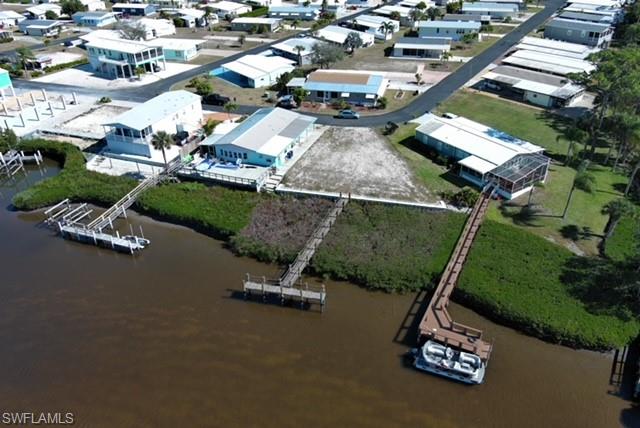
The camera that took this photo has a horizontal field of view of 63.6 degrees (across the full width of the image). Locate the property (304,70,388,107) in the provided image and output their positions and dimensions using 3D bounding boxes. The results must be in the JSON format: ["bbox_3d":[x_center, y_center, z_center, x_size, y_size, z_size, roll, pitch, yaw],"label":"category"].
[{"bbox_3d":[5.636,-28.231,115.378,16.600,3.600,13.200,5,32,7],"label":"property"}]

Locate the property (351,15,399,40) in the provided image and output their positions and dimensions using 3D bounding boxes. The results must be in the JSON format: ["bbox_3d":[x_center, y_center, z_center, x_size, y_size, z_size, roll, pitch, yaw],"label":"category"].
[{"bbox_3d":[16.920,-57.430,159.000,8.590,3.510,15.620,-30,42,-35],"label":"property"}]

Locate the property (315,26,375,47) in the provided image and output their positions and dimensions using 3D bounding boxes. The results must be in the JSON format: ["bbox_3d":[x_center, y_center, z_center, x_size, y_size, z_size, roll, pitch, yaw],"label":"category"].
[{"bbox_3d":[7.211,-52.939,155.108,12.300,3.400,18.500,-25,40,-34],"label":"property"}]

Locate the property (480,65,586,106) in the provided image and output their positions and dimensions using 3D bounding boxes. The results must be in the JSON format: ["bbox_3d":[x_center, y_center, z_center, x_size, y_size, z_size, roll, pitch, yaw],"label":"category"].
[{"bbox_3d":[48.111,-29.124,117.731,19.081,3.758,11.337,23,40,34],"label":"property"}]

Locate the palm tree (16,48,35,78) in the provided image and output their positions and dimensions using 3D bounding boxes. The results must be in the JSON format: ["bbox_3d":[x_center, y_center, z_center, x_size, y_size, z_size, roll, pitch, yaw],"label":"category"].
[{"bbox_3d":[-76.940,-39.350,135.170,5.170,7.420,4.880,14,37,24],"label":"palm tree"}]

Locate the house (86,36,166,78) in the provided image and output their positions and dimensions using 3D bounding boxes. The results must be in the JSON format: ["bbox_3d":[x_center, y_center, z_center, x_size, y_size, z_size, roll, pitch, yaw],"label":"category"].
[{"bbox_3d":[-53.560,-43.104,140.520,20.831,7.222,10.440,19,37,29],"label":"house"}]

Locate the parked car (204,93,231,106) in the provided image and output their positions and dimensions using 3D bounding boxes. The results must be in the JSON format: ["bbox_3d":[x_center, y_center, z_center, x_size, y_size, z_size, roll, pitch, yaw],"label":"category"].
[{"bbox_3d":[-23.070,-25.360,114.390,6.100,1.950,2.050,8,35,17],"label":"parked car"}]

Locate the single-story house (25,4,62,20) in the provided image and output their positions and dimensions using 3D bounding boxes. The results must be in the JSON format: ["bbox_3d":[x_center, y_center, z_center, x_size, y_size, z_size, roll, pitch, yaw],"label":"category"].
[{"bbox_3d":[-115.171,-83.247,213.547,10.000,4.100,12.500,12,32,21],"label":"single-story house"}]

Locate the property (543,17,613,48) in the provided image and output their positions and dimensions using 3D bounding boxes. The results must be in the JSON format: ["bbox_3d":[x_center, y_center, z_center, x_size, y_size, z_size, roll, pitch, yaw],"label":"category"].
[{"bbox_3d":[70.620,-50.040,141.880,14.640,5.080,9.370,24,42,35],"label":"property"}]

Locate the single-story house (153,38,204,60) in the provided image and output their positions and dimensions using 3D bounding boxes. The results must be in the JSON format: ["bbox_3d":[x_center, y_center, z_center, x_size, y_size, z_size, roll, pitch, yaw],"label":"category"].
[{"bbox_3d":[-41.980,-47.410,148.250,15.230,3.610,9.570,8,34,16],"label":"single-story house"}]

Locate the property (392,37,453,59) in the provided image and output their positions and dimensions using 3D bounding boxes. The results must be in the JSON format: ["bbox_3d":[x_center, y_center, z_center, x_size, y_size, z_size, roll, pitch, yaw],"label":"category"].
[{"bbox_3d":[29.884,-48.525,149.489,14.562,3.698,11.286,9,33,16],"label":"property"}]

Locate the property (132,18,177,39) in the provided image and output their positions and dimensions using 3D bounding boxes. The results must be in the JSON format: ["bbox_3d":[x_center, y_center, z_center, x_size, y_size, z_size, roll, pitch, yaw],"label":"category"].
[{"bbox_3d":[-57.769,-63.422,177.380,9.500,4.200,12.200,19,36,31],"label":"property"}]

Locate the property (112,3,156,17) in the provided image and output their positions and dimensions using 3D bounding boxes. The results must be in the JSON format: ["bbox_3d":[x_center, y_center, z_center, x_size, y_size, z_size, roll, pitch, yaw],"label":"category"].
[{"bbox_3d":[-72.290,-79.810,200.430,14.940,3.710,7.220,9,35,17],"label":"property"}]

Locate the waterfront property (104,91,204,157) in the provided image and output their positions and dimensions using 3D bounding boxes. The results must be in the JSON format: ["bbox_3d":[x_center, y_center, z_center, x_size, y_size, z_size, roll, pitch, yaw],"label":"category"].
[{"bbox_3d":[-32.052,-18.149,100.566,9.540,6.424,19.196,11,34,19],"label":"waterfront property"}]

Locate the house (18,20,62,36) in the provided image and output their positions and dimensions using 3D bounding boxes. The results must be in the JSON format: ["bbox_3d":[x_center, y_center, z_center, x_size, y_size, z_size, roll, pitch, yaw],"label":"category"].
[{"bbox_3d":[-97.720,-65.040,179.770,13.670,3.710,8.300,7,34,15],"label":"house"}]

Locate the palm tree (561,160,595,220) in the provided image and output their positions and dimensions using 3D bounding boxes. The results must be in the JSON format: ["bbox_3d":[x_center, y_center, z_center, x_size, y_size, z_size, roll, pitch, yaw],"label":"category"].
[{"bbox_3d":[35.200,-2.914,70.522,3.200,8.200,3.300,0,32,0],"label":"palm tree"}]

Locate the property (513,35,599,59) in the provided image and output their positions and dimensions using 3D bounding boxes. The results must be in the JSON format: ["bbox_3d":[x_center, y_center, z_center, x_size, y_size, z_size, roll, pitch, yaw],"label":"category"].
[{"bbox_3d":[68.130,-47.230,149.610,21.030,3.300,12.490,27,42,37],"label":"property"}]

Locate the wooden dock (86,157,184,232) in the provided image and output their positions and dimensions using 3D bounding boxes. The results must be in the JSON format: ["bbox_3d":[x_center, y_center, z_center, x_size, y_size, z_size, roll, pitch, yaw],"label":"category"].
[{"bbox_3d":[-26.457,-2.828,77.368,1.800,2.600,22.700,10,33,15],"label":"wooden dock"}]

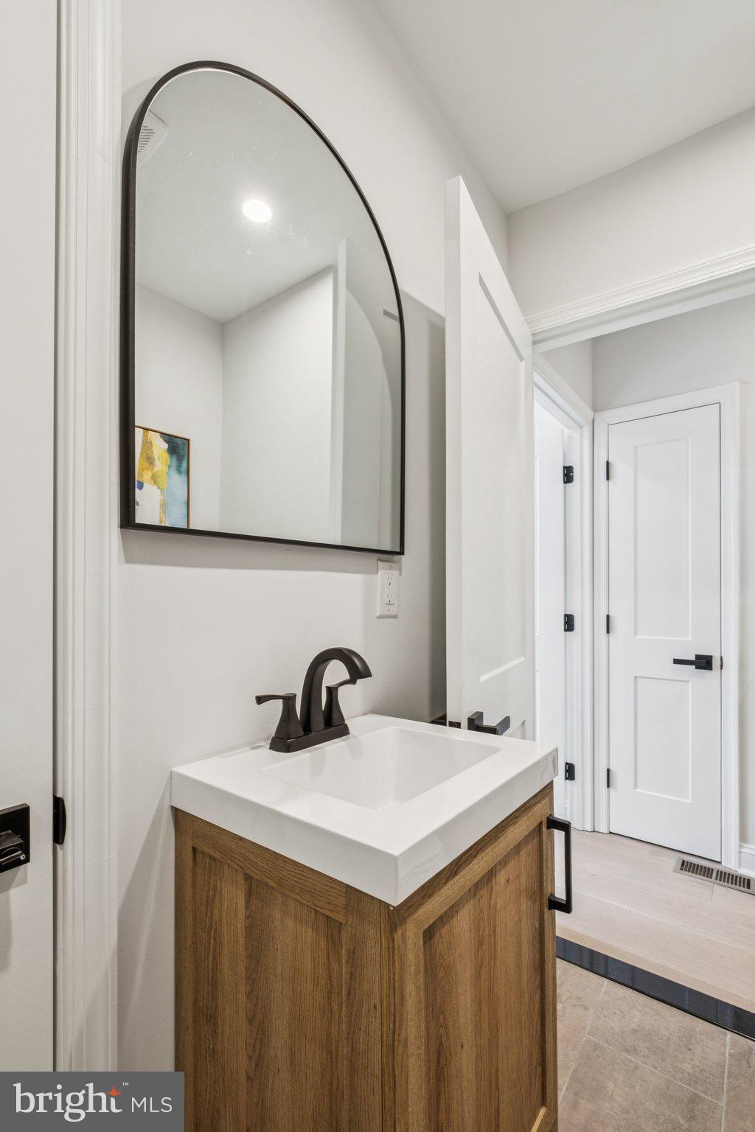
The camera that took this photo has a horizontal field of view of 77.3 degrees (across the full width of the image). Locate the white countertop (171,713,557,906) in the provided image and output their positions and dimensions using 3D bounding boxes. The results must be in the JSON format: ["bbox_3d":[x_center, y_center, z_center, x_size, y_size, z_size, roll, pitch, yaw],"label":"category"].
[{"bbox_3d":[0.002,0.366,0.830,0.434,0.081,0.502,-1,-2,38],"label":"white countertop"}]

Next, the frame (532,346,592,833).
[{"bbox_3d":[0.797,0.255,2.119,0.121,2.116,0.889,-1,-2,38],"label":"frame"}]

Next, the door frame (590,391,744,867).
[{"bbox_3d":[1.378,0.263,2.288,0.611,2.116,0.091,-1,-2,38],"label":"door frame"}]

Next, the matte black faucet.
[{"bbox_3d":[-0.082,0.239,0.899,0.162,0.178,0.258,-1,-2,38],"label":"matte black faucet"}]

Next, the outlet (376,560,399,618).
[{"bbox_3d":[0.025,0.059,1.192,0.012,0.131,0.084,-1,-2,38],"label":"outlet"}]

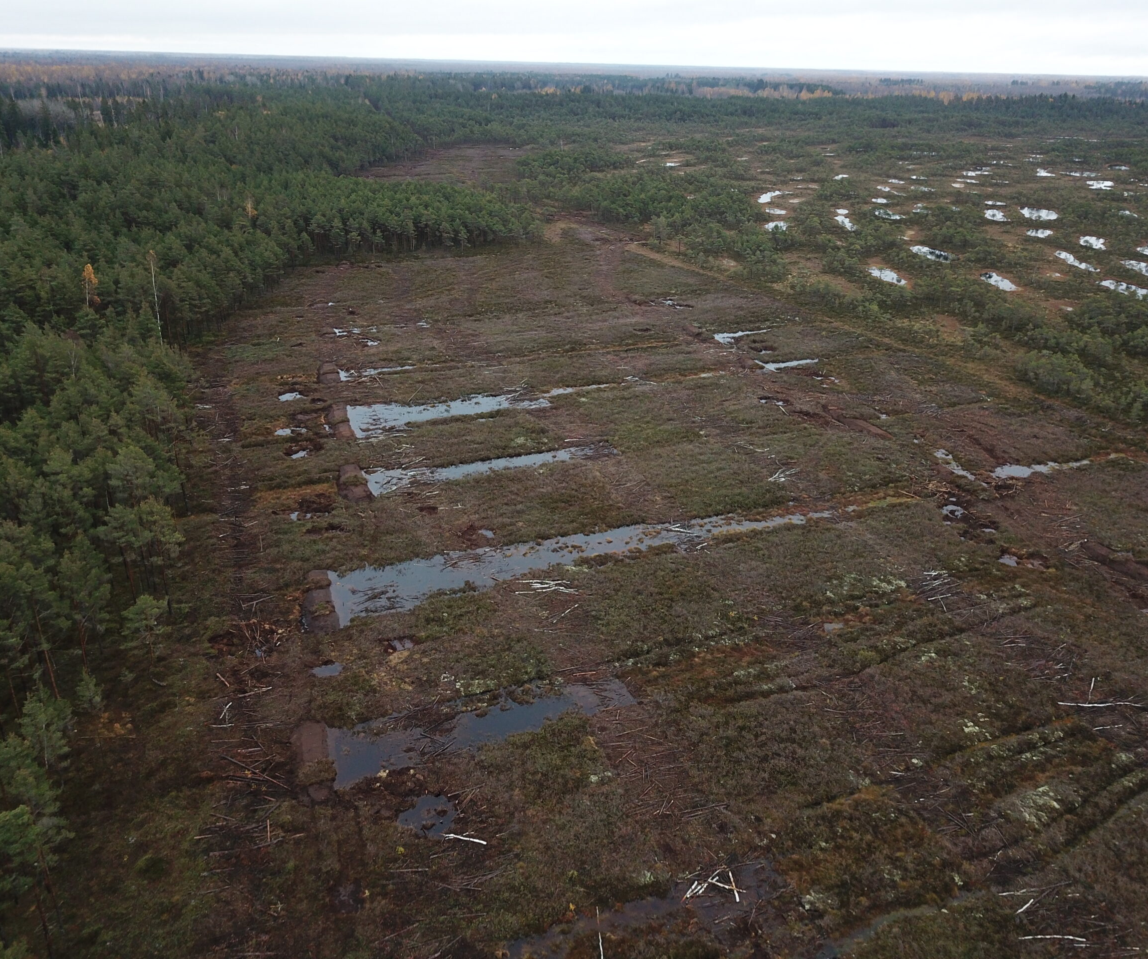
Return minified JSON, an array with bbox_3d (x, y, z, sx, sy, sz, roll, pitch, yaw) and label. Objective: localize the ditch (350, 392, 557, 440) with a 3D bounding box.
[{"bbox_3d":[-16.291,-8.925,130.363,27.259,0.600,12.878,-6,25,-16],"label":"ditch"}]

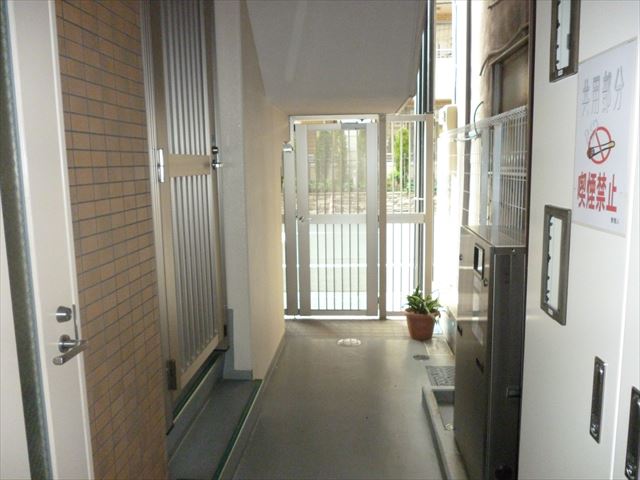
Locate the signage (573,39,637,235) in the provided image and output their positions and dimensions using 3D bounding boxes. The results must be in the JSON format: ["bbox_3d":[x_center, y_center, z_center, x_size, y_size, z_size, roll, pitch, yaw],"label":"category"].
[{"bbox_3d":[0.683,-0.238,1.267,0.010,0.426,0.295,0,8,5],"label":"signage"}]

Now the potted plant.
[{"bbox_3d":[0.917,0.640,4.599,0.320,0.436,0.304,0,8,5],"label":"potted plant"}]

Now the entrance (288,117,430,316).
[{"bbox_3d":[0.365,-0.198,4.992,1.426,1.984,0.100,0,8,5],"label":"entrance"}]

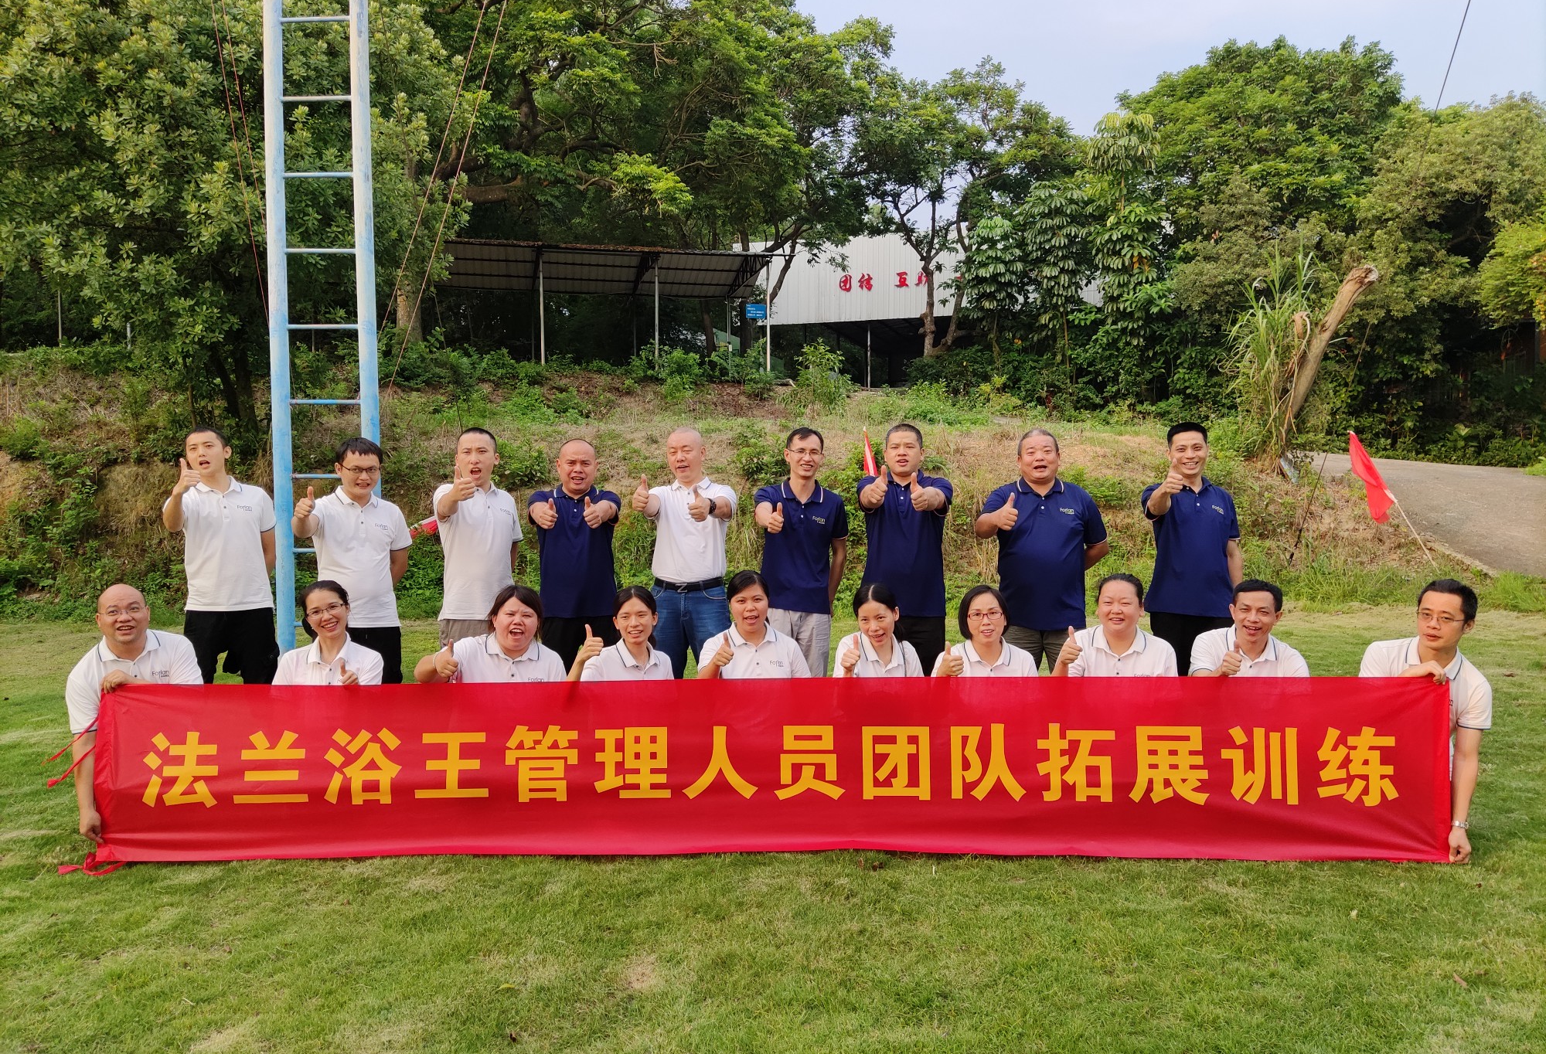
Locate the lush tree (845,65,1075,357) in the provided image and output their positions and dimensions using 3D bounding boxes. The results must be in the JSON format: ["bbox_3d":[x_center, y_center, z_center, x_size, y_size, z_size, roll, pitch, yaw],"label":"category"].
[{"bbox_3d":[4.994,-8.377,29.500,5.800,7.900,5.200,0,3,0],"label":"lush tree"}]

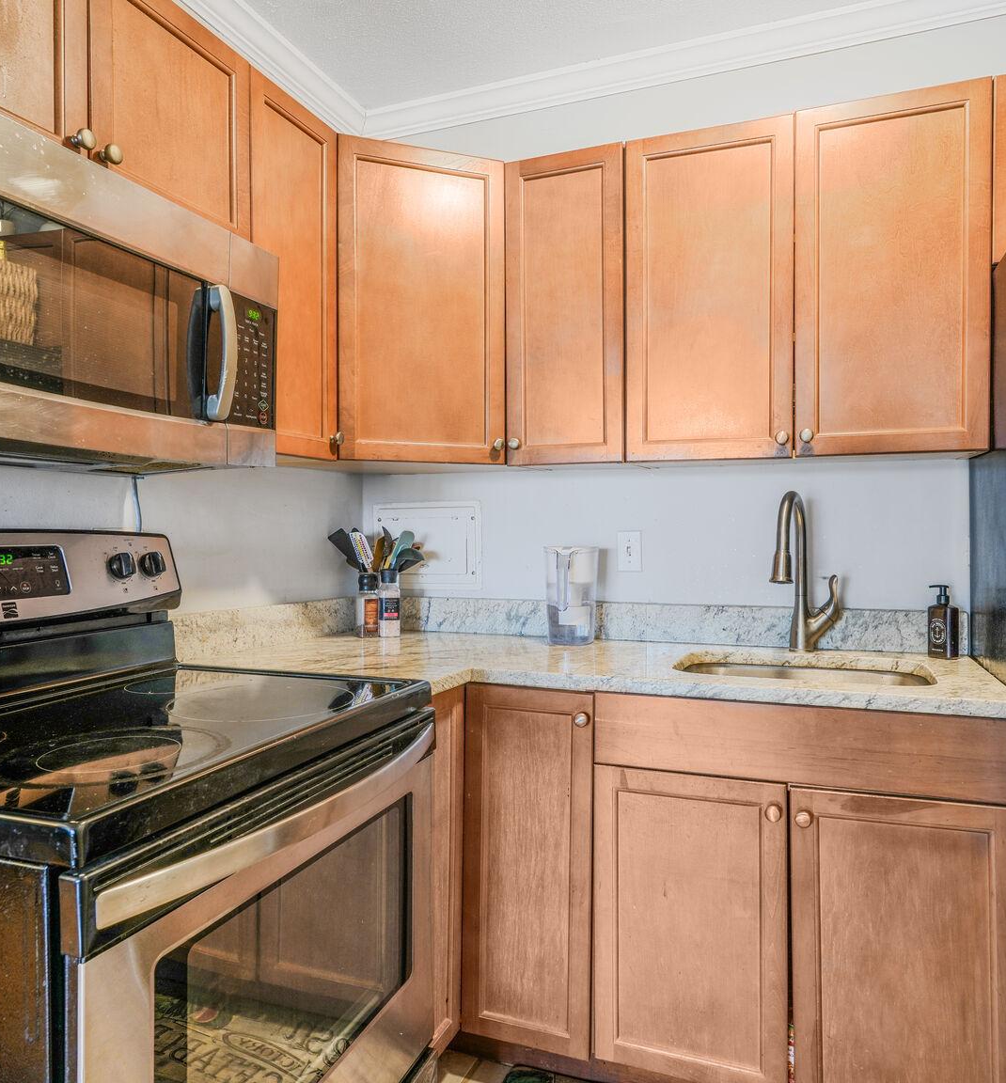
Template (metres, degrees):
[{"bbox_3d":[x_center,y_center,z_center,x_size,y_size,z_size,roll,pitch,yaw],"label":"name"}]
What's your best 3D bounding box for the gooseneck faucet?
[{"bbox_3d":[0.726,0.077,1.930,0.125,0.397,0.250,0,1,32],"label":"gooseneck faucet"}]

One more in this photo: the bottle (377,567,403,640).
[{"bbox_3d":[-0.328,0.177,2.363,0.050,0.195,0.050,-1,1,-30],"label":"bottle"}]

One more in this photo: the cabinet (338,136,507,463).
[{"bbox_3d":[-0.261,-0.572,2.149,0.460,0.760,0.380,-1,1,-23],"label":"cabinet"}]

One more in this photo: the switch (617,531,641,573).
[{"bbox_3d":[0.347,0.028,2.241,0.068,0.113,0.012,0,1,21],"label":"switch"}]

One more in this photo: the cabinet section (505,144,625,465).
[{"bbox_3d":[0.203,-0.574,2.142,0.301,0.760,0.300,0,1,21],"label":"cabinet section"}]

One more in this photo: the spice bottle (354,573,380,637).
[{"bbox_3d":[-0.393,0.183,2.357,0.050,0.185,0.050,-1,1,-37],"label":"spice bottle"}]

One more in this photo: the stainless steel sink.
[{"bbox_3d":[0.659,0.393,1.811,0.540,0.180,0.370,0,1,21],"label":"stainless steel sink"}]

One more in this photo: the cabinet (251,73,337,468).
[{"bbox_3d":[-0.579,-0.564,1.801,0.300,0.760,0.308,0,1,21],"label":"cabinet"}]

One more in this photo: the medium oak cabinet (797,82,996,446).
[{"bbox_3d":[0.883,-0.574,1.879,0.379,0.760,0.300,0,1,21],"label":"medium oak cabinet"}]

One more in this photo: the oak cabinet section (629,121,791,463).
[{"bbox_3d":[0.525,-0.574,2.018,0.376,0.760,0.300,0,1,21],"label":"oak cabinet section"}]

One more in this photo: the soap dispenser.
[{"bbox_3d":[1.046,0.189,1.926,0.056,0.169,0.056,-1,1,-32],"label":"soap dispenser"}]

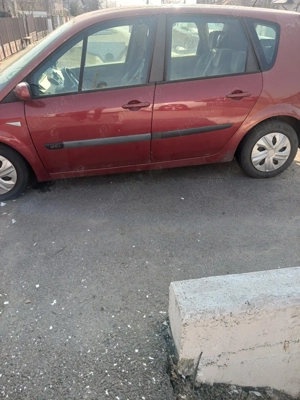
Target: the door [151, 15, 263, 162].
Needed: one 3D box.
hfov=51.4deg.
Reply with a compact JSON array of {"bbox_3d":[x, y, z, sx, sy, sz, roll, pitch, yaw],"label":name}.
[{"bbox_3d":[0.481,-0.959,2.823,1.020,1.220,0.250,-5,30,-7],"label":"door"}]

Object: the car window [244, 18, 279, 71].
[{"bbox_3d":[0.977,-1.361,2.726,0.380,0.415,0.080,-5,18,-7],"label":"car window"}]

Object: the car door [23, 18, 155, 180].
[{"bbox_3d":[-0.482,-0.856,2.709,1.150,1.230,0.250,-5,30,-7],"label":"car door"}]

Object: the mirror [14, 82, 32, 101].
[{"bbox_3d":[-0.995,-0.849,2.441,0.120,0.155,0.200,-5,30,-7],"label":"mirror"}]

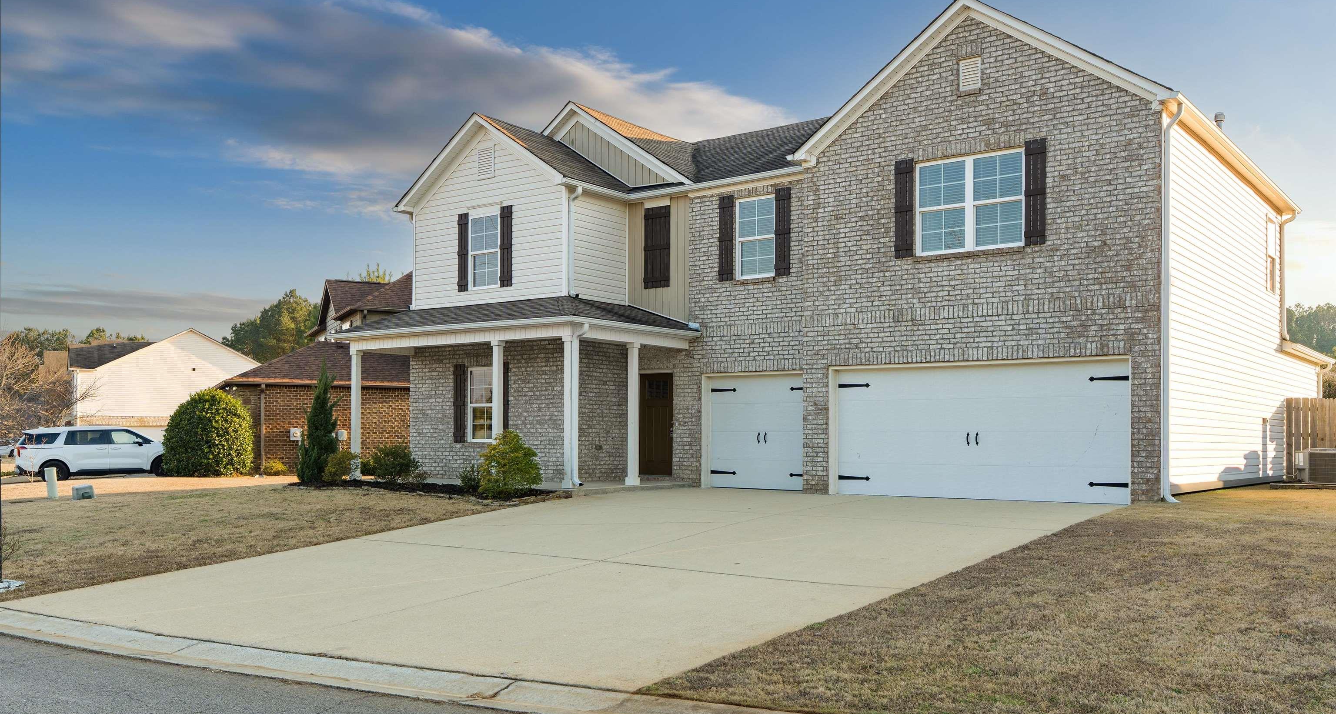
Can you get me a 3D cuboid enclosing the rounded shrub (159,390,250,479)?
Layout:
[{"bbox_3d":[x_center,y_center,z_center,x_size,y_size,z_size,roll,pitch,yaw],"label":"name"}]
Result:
[{"bbox_3d":[-13.882,2.294,33.500,2.700,2.650,2.700,-2,-3,35],"label":"rounded shrub"}]

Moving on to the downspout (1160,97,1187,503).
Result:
[{"bbox_3d":[7.336,-0.826,16.150,0.320,5.950,0.120,-2,-3,35],"label":"downspout"}]

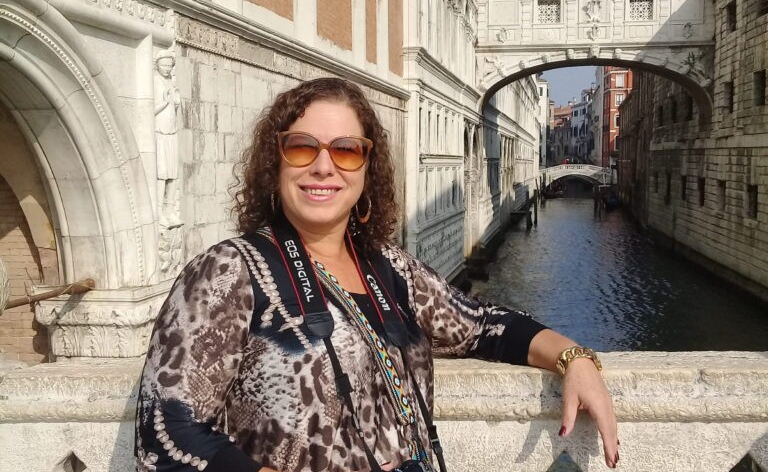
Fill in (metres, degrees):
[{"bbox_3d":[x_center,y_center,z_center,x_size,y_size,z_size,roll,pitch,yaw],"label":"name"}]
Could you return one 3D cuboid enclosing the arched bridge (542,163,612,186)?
[{"bbox_3d":[26.419,-8.329,126.223,9.796,3.307,4.500,1,5,11],"label":"arched bridge"}]

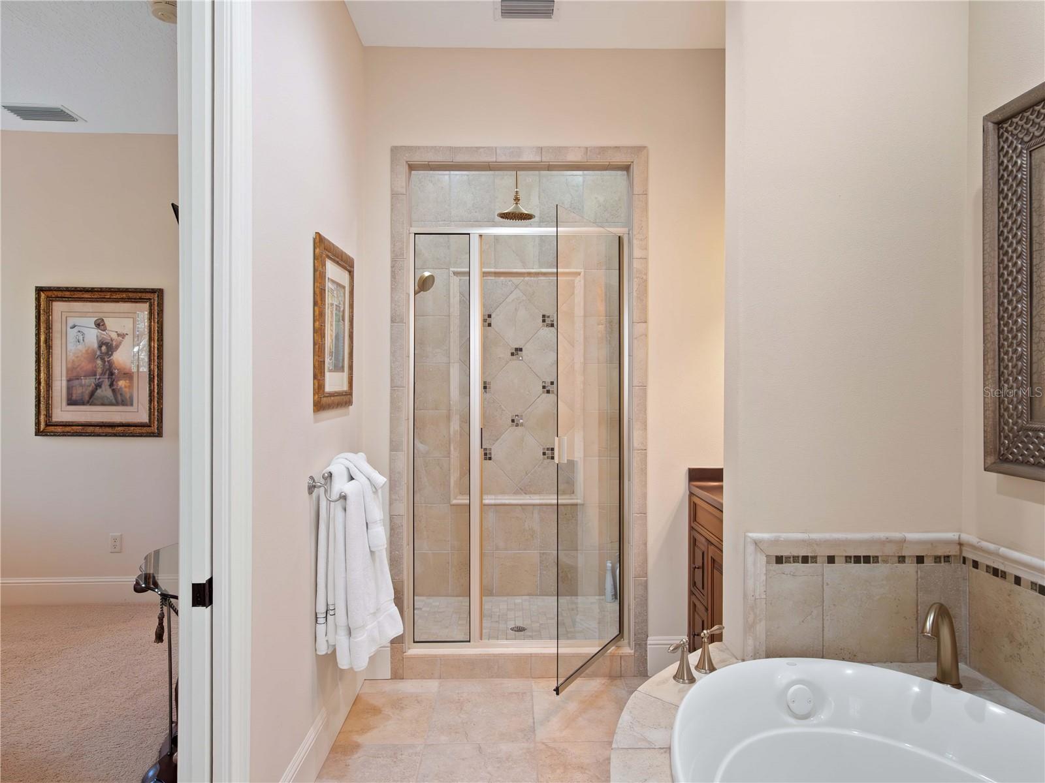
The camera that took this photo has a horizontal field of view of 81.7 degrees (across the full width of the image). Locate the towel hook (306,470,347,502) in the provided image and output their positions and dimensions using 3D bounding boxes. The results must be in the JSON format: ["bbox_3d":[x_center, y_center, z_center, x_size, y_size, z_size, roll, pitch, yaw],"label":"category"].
[{"bbox_3d":[-0.690,0.338,2.140,0.125,0.105,0.067,0,1,-1],"label":"towel hook"}]

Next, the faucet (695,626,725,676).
[{"bbox_3d":[0.583,0.790,1.863,0.120,0.122,0.067,0,1,-37],"label":"faucet"}]

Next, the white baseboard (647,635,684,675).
[{"bbox_3d":[0.716,1.304,2.981,0.195,0.200,0.018,0,1,-1],"label":"white baseboard"}]

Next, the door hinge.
[{"bbox_3d":[-0.752,0.472,1.415,0.033,0.065,0.033,0,1,-1],"label":"door hinge"}]

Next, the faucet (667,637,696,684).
[{"bbox_3d":[0.461,0.792,1.769,0.120,0.122,0.067,0,1,-42],"label":"faucet"}]

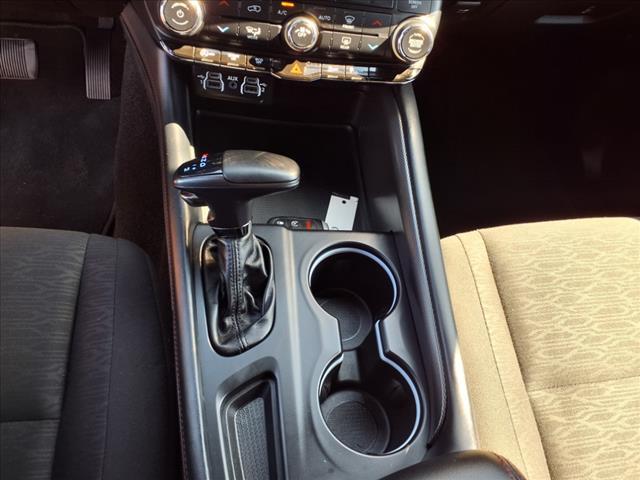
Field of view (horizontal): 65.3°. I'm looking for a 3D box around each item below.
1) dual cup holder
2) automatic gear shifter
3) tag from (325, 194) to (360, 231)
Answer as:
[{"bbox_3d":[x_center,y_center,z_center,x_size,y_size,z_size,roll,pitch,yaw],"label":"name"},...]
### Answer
[{"bbox_3d":[0.033,0.104,0.457,0.085,0.080,0.192,-1,56,-8],"label":"dual cup holder"},{"bbox_3d":[-0.063,0.007,0.394,0.098,0.119,0.130,0,54,-8],"label":"automatic gear shifter"},{"bbox_3d":[0.023,-0.026,0.541,0.030,0.003,0.052,14,63,-1],"label":"tag"}]

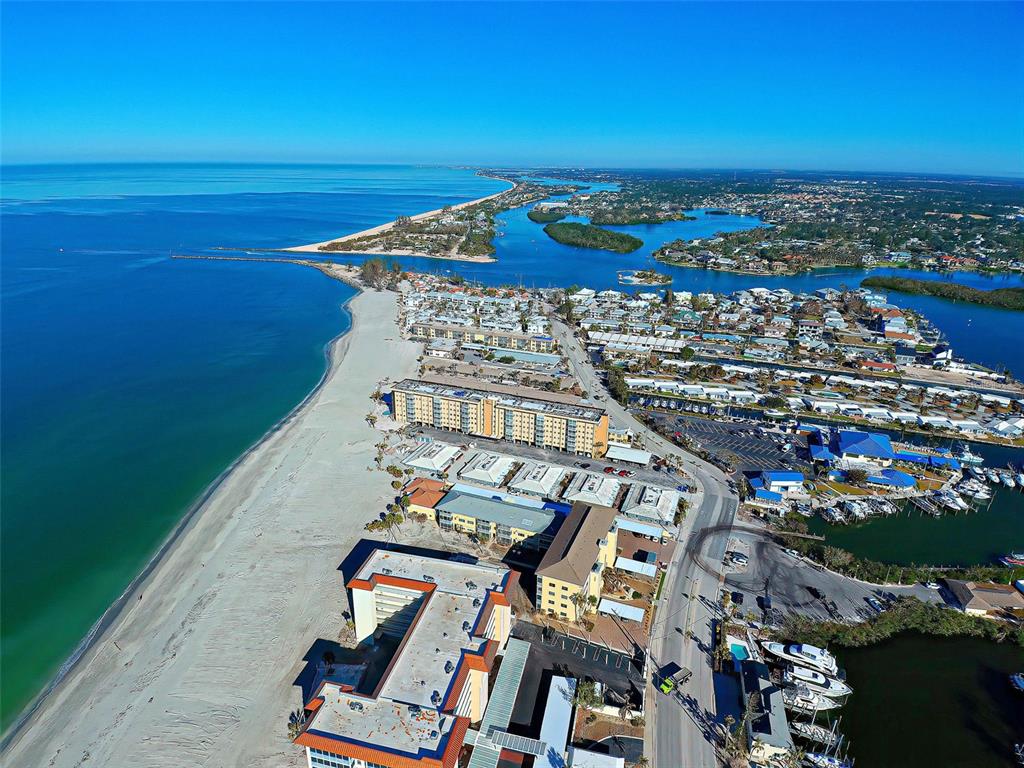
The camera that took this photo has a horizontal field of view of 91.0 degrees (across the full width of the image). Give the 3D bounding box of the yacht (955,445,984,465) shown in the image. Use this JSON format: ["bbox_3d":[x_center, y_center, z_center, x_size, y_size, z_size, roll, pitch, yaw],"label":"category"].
[{"bbox_3d":[205.590,33.060,224.980,10.900,5.500,3.800,4,23,8],"label":"yacht"}]

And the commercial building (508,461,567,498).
[{"bbox_3d":[10.140,36.840,198.350,16.500,4.300,19.000,9,25,18],"label":"commercial building"}]

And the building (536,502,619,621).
[{"bbox_3d":[21.130,53.700,155.790,14.800,14.000,37.500,11,25,22],"label":"building"}]

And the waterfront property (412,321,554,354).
[{"bbox_3d":[-20.380,-34.010,353.410,102.000,9.700,14.000,7,24,15],"label":"waterfront property"}]

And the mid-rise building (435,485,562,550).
[{"bbox_3d":[-4.870,45.610,172.150,39.000,8.800,12.200,9,25,18],"label":"mid-rise building"}]

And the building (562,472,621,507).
[{"bbox_3d":[31.670,41.790,196.020,18.400,4.800,18.900,9,24,18],"label":"building"}]

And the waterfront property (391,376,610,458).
[{"bbox_3d":[-8.240,15.570,239.460,102.000,18.000,14.500,9,24,17],"label":"waterfront property"}]

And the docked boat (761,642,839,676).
[{"bbox_3d":[74.990,70.880,131.460,17.700,5.300,4.800,10,25,21],"label":"docked boat"}]

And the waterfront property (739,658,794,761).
[{"bbox_3d":[56.390,73.380,113.660,8.200,6.000,19.500,6,24,13],"label":"waterfront property"}]

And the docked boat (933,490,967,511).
[{"bbox_3d":[170.000,46.050,196.040,3.400,3.200,9.800,-6,24,-15],"label":"docked boat"}]

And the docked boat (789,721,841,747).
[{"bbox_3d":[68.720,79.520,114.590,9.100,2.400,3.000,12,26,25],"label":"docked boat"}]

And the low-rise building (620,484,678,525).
[{"bbox_3d":[51.260,43.190,184.960,17.400,4.300,19.000,9,25,18],"label":"low-rise building"}]

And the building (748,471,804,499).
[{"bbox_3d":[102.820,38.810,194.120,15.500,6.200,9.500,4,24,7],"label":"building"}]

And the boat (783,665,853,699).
[{"bbox_3d":[73.400,72.230,121.790,14.000,4.400,4.600,9,25,18],"label":"boat"}]

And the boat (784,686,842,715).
[{"bbox_3d":[69.780,73.830,118.260,11.800,4.200,4.100,7,24,15],"label":"boat"}]

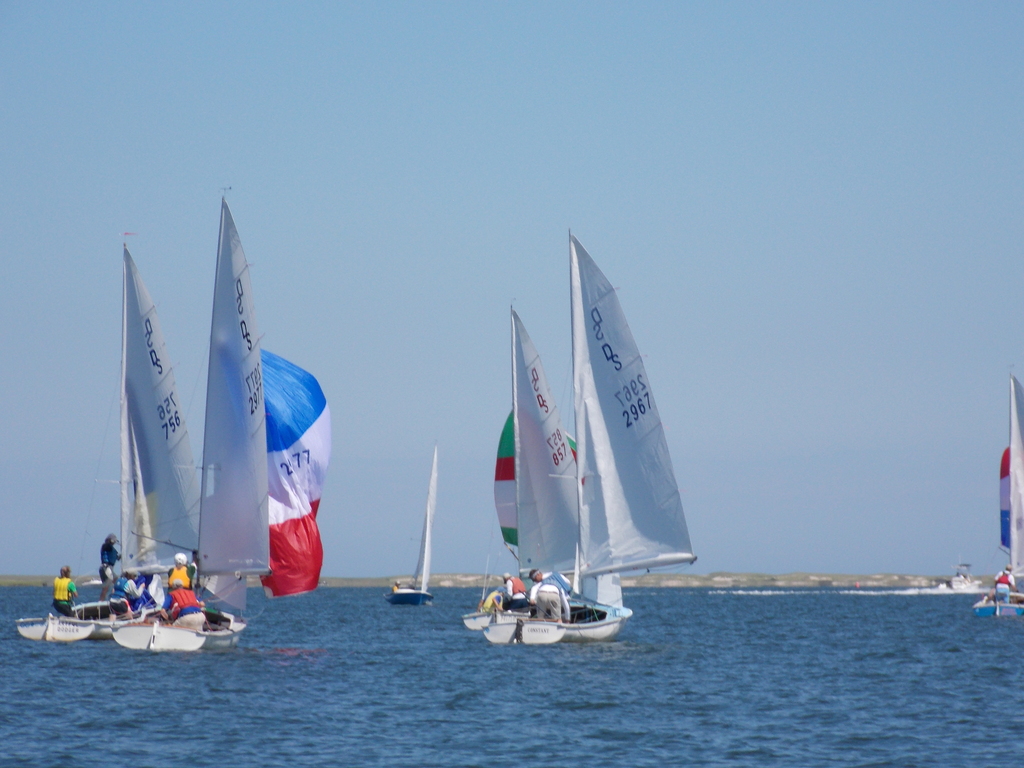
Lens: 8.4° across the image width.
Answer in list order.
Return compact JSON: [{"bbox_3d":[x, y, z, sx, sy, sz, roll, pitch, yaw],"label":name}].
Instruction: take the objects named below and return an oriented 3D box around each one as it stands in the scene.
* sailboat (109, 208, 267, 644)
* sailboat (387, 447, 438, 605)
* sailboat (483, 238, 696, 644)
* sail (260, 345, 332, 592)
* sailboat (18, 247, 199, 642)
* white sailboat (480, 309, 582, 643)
[{"bbox_3d":[-4.709,0.630,113.529,2.650,7.437,5.350,3,-1,9],"label":"sailboat"},{"bbox_3d":[-4.262,6.632,327.106,1.950,7.581,5.250,7,-3,-15],"label":"sailboat"},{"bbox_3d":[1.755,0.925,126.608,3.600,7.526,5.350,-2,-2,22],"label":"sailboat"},{"bbox_3d":[-3.918,1.418,116.655,1.800,4.250,1.300,-1,-2,35],"label":"sail"},{"bbox_3d":[-6.927,1.066,130.975,3.350,7.537,5.350,0,-2,20],"label":"sailboat"},{"bbox_3d":[0.596,1.950,163.454,3.050,7.615,5.600,-1,-2,10],"label":"white sailboat"}]

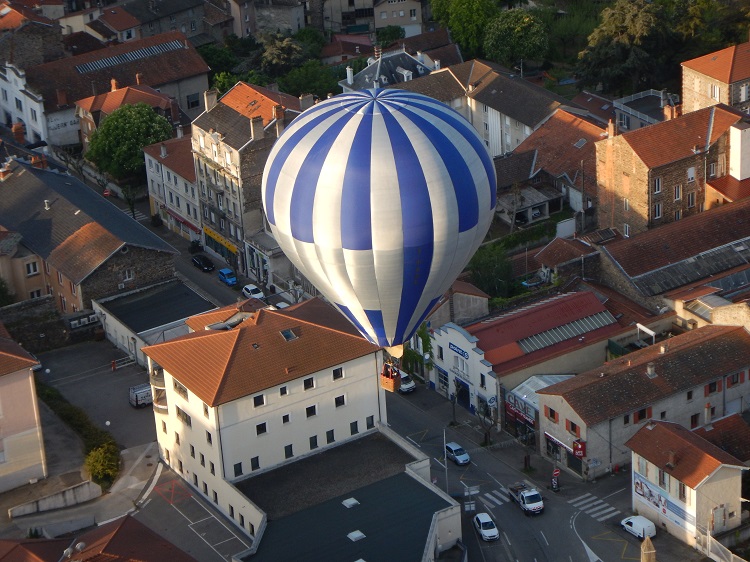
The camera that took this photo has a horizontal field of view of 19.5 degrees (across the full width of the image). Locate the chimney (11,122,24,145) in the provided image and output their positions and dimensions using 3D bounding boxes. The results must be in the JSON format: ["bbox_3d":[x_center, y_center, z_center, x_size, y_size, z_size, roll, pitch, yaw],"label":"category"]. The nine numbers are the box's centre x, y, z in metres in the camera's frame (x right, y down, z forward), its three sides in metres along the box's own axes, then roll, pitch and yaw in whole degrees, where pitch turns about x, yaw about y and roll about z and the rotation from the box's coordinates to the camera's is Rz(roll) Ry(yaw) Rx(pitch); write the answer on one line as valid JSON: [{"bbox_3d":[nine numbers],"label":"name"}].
[{"bbox_3d":[-53.945,-22.307,330.838,1.600,3.200,0.850,-18,29,-28],"label":"chimney"}]

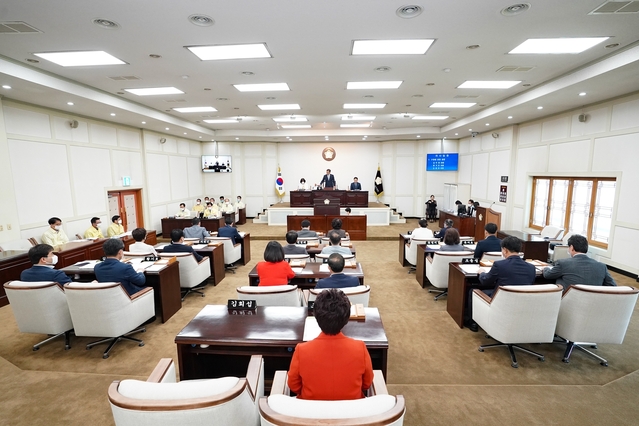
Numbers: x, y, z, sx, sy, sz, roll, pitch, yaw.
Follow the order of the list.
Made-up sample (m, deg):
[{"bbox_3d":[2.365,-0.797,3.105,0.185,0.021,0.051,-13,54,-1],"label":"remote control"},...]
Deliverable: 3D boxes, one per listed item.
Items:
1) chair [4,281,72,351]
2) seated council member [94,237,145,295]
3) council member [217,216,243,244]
[{"bbox_3d":[-3.352,1.241,3.727,0.673,0.887,0.694,1,8,11],"label":"chair"},{"bbox_3d":[-2.399,0.963,3.802,0.570,1.320,0.770,0,7,8],"label":"seated council member"},{"bbox_3d":[-1.852,0.672,6.265,0.550,1.250,0.750,0,7,6],"label":"council member"}]

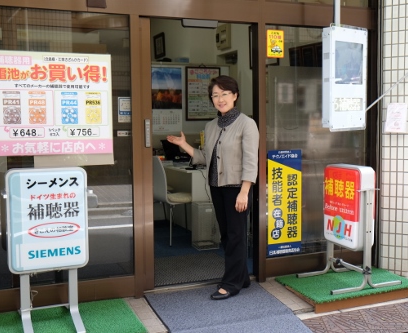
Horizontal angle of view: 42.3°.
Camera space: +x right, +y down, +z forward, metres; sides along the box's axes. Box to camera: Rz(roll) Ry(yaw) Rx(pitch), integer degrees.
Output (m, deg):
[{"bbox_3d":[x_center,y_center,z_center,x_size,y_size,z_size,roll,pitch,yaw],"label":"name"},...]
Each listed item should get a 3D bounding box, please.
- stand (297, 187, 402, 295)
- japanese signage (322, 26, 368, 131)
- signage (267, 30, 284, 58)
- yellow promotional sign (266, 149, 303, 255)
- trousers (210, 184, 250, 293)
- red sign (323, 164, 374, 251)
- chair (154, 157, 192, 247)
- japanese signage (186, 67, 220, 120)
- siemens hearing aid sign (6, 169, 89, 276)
[{"bbox_3d":[1.048,0.485,3.833,0.602,0.711,0.484,-2,4,-21],"label":"stand"},{"bbox_3d":[1.009,-0.624,3.803,0.370,0.735,0.100,-3,4,-33],"label":"japanese signage"},{"bbox_3d":[0.554,-0.941,4.059,0.149,0.208,0.006,-2,4,-21],"label":"signage"},{"bbox_3d":[0.638,0.293,4.151,0.300,0.848,0.010,-2,4,-21],"label":"yellow promotional sign"},{"bbox_3d":[0.197,0.482,3.839,0.300,0.830,0.260,2,4,38],"label":"trousers"},{"bbox_3d":[1.047,0.280,3.821,0.138,0.573,0.415,-2,4,-21],"label":"red sign"},{"bbox_3d":[-0.299,0.333,5.413,0.530,0.860,0.470,-2,4,-21],"label":"chair"},{"bbox_3d":[-0.006,-0.853,6.250,0.442,0.624,0.025,-2,4,-21],"label":"japanese signage"},{"bbox_3d":[-0.926,0.311,3.135,0.456,0.607,0.128,-2,4,-21],"label":"siemens hearing aid sign"}]

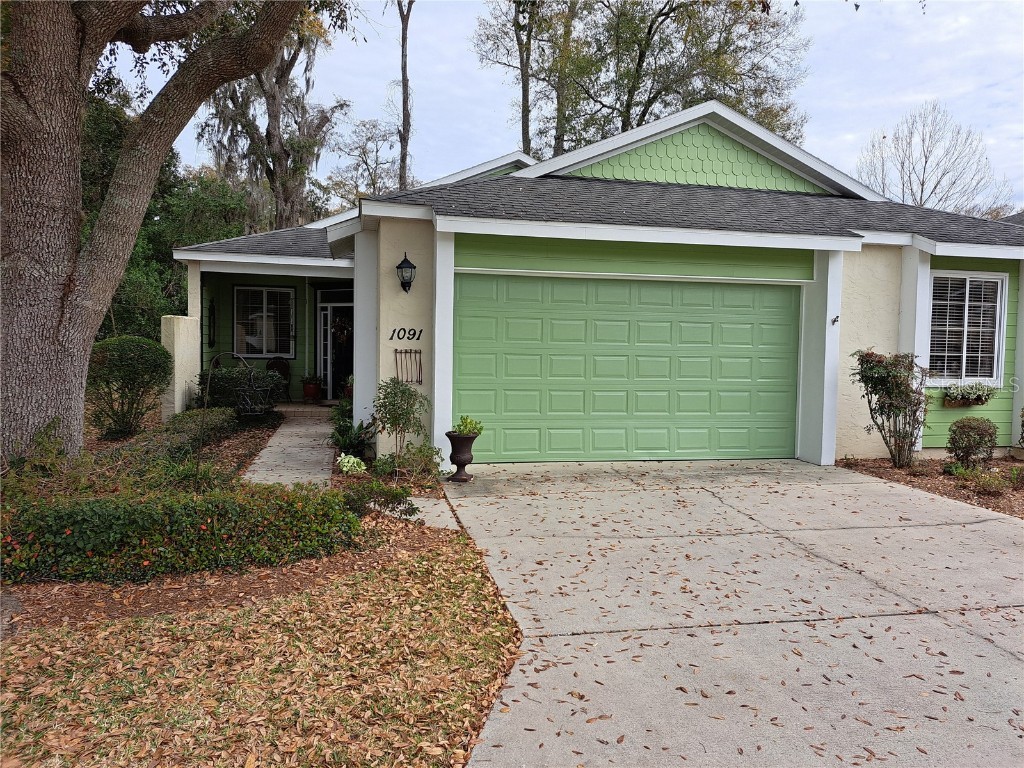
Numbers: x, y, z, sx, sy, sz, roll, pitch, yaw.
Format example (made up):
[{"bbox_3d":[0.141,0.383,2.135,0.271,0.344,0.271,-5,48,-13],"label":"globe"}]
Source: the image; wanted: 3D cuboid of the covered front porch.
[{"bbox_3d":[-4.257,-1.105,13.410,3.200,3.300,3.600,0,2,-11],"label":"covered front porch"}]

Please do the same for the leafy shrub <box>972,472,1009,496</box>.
[{"bbox_3d":[5.192,1.050,7.698,0.350,0.210,0.340,0,2,-11],"label":"leafy shrub"}]

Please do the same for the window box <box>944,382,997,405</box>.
[{"bbox_3d":[6.235,0.143,9.655,0.660,0.330,0.250,0,2,-11],"label":"window box"}]

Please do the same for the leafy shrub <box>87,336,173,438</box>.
[{"bbox_3d":[-5.371,0.043,9.912,1.160,1.320,1.150,0,2,-11],"label":"leafy shrub"}]

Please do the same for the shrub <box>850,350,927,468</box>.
[{"bbox_3d":[5.104,0.317,9.560,0.920,1.533,0.750,0,3,-11],"label":"shrub"}]

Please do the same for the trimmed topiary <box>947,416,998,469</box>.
[{"bbox_3d":[6.330,0.782,9.743,0.600,0.648,0.560,0,3,-11],"label":"trimmed topiary"}]

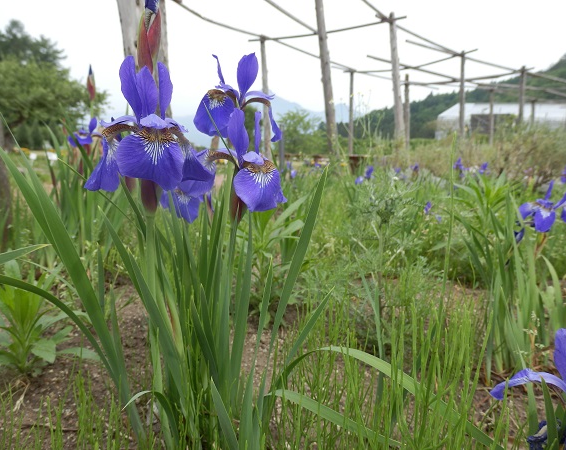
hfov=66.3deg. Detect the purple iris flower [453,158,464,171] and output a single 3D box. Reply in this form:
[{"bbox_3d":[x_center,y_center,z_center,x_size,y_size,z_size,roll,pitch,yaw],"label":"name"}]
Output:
[{"bbox_3d":[1.458,-0.503,3.600,0.085,0.100,0.085,-1,10,0],"label":"purple iris flower"}]

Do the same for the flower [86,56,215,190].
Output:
[{"bbox_3d":[-0.136,-0.102,0.440,0.122,0.132,0.115,-2,10,-3],"label":"flower"}]

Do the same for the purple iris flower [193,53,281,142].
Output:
[{"bbox_3d":[-0.057,-0.159,0.540,0.108,0.110,0.100,3,11,22],"label":"purple iris flower"}]

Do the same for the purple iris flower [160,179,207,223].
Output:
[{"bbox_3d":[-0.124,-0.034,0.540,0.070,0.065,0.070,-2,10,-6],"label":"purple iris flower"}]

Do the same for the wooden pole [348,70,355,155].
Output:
[{"bbox_3d":[1.796,-2.836,11.330,0.112,2.300,0.112,-1,10,0],"label":"wooden pole"}]

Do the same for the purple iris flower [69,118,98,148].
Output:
[{"bbox_3d":[-0.625,-0.288,1.350,0.095,0.100,0.090,1,10,11],"label":"purple iris flower"}]

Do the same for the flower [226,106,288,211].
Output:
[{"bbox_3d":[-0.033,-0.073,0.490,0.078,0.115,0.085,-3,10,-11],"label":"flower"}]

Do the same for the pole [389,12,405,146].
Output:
[{"bbox_3d":[1.742,-2.009,6.598,0.125,2.310,0.125,-6,10,0],"label":"pole"}]

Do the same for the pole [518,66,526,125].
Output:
[{"bbox_3d":[5.942,-2.823,10.794,0.135,2.150,0.135,-3,10,0],"label":"pole"}]

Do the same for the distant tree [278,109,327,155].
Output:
[{"bbox_3d":[1.110,-5.610,26.000,3.000,2.800,2.800,-1,10,0],"label":"distant tree"}]

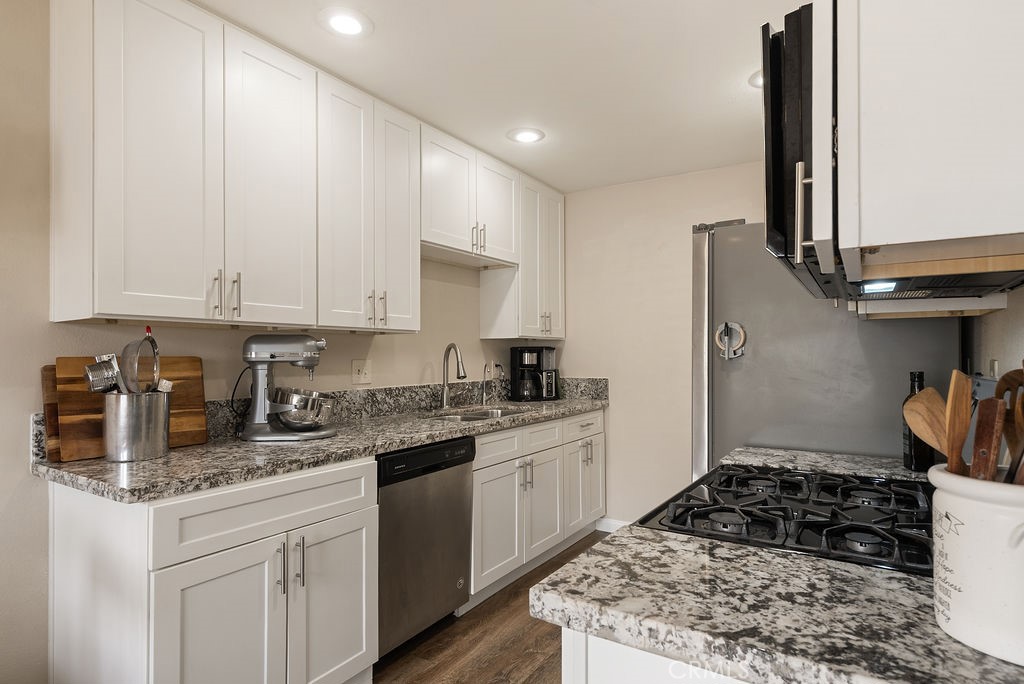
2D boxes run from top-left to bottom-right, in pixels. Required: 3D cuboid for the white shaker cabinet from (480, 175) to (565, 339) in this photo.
[{"bbox_3d":[0.089,-0.564,3.716,0.328,1.084,0.619,-2,-2,34],"label":"white shaker cabinet"}]

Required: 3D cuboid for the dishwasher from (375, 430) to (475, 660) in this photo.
[{"bbox_3d":[-0.583,0.858,2.348,0.591,0.844,0.592,-2,-2,34],"label":"dishwasher"}]

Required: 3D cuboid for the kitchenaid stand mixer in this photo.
[{"bbox_3d":[-0.922,0.179,2.118,0.379,0.419,0.266,0,-2,-6],"label":"kitchenaid stand mixer"}]

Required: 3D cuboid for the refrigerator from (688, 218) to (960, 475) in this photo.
[{"bbox_3d":[1.293,0.426,2.145,0.792,1.743,0.857,-2,-2,34],"label":"refrigerator"}]

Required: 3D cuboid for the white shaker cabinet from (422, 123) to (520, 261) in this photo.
[{"bbox_3d":[-0.345,-0.810,3.092,0.328,0.618,0.905,-2,-2,34],"label":"white shaker cabinet"}]

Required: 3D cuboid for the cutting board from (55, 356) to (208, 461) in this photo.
[{"bbox_3d":[-1.319,0.222,1.807,0.022,0.332,0.432,-14,-9,34],"label":"cutting board"}]

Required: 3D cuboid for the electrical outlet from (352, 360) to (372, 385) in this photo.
[{"bbox_3d":[-0.788,0.159,2.692,0.008,0.126,0.126,-2,-2,34],"label":"electrical outlet"}]

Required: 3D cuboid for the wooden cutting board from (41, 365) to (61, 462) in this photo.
[{"bbox_3d":[-1.449,0.245,1.868,0.021,0.327,0.390,-13,-9,35],"label":"wooden cutting board"}]

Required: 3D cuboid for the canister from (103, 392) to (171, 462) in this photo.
[{"bbox_3d":[-1.229,0.275,1.690,0.168,0.210,0.168,-2,-2,34],"label":"canister"}]

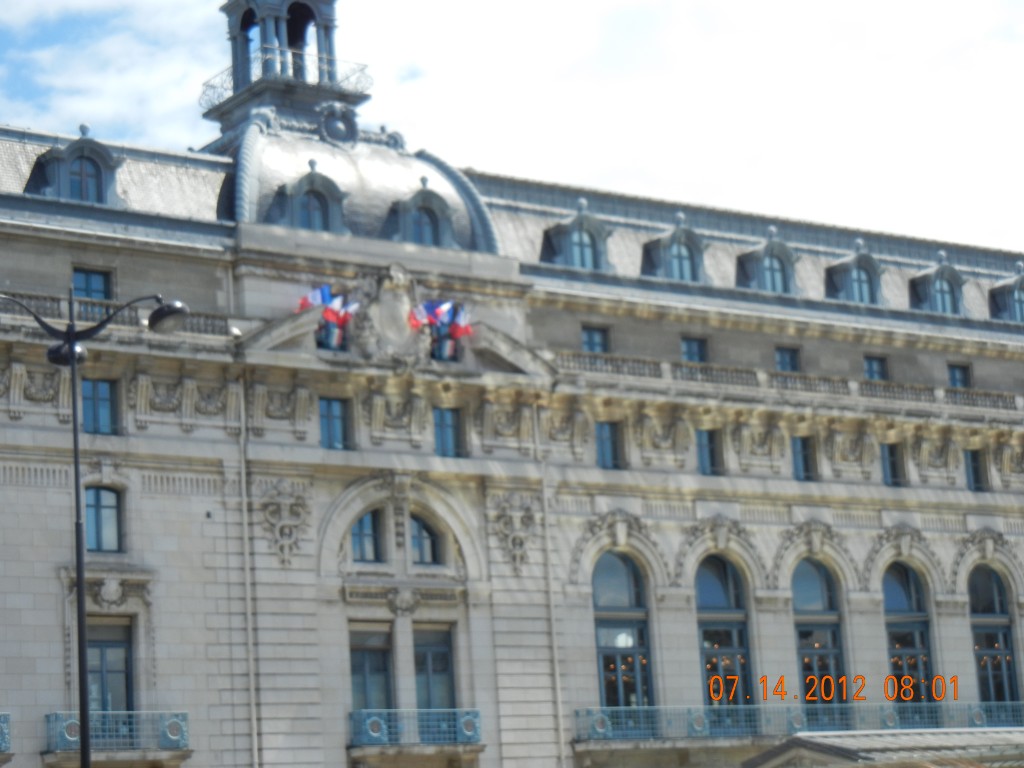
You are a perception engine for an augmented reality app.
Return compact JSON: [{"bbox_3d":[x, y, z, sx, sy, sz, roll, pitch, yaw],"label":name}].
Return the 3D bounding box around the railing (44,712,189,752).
[{"bbox_3d":[-10.578,9.318,61.041,3.793,1.000,0.800,5,-15,-34],"label":"railing"}]

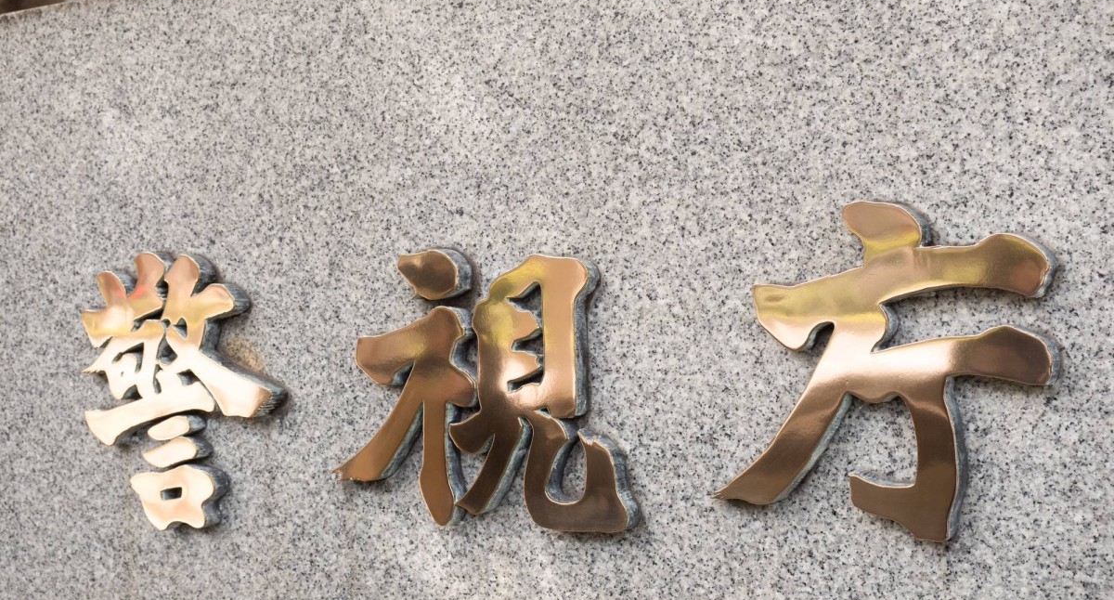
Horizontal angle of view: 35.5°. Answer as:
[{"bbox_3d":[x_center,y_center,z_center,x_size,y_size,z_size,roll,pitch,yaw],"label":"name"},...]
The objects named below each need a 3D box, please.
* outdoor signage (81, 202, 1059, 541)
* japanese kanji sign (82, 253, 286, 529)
[{"bbox_3d":[-0.073,0.099,2.057,1.332,0.373,0.031,-3,0,31],"label":"outdoor signage"},{"bbox_3d":[-0.499,0.120,2.317,0.333,0.373,0.031,-3,0,31],"label":"japanese kanji sign"}]

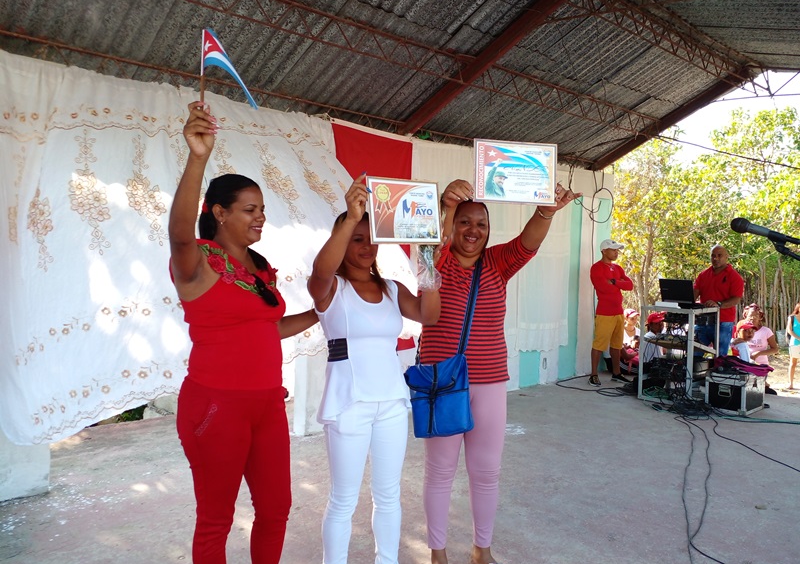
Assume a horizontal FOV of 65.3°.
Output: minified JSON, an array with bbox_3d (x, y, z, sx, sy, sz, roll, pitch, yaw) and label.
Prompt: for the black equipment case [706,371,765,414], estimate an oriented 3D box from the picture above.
[{"bbox_3d":[3.298,1.075,6.135,0.510,0.320,0.360,-1,2,-40],"label":"black equipment case"}]

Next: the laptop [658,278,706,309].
[{"bbox_3d":[2.985,0.113,6.605,0.290,0.255,0.355,-1,3,-42],"label":"laptop"}]

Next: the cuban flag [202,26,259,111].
[{"bbox_3d":[-0.590,-0.742,2.170,0.190,0.265,0.080,1,2,-6],"label":"cuban flag"}]

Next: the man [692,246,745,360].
[{"bbox_3d":[3.630,0.410,7.100,0.550,1.670,0.390,2,2,36],"label":"man"}]

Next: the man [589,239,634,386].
[{"bbox_3d":[2.480,0.335,7.320,0.490,1.680,0.360,-1,3,-41],"label":"man"}]

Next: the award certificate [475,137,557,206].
[{"bbox_3d":[0.448,-0.423,2.420,0.338,0.245,0.020,2,-3,-9],"label":"award certificate"}]

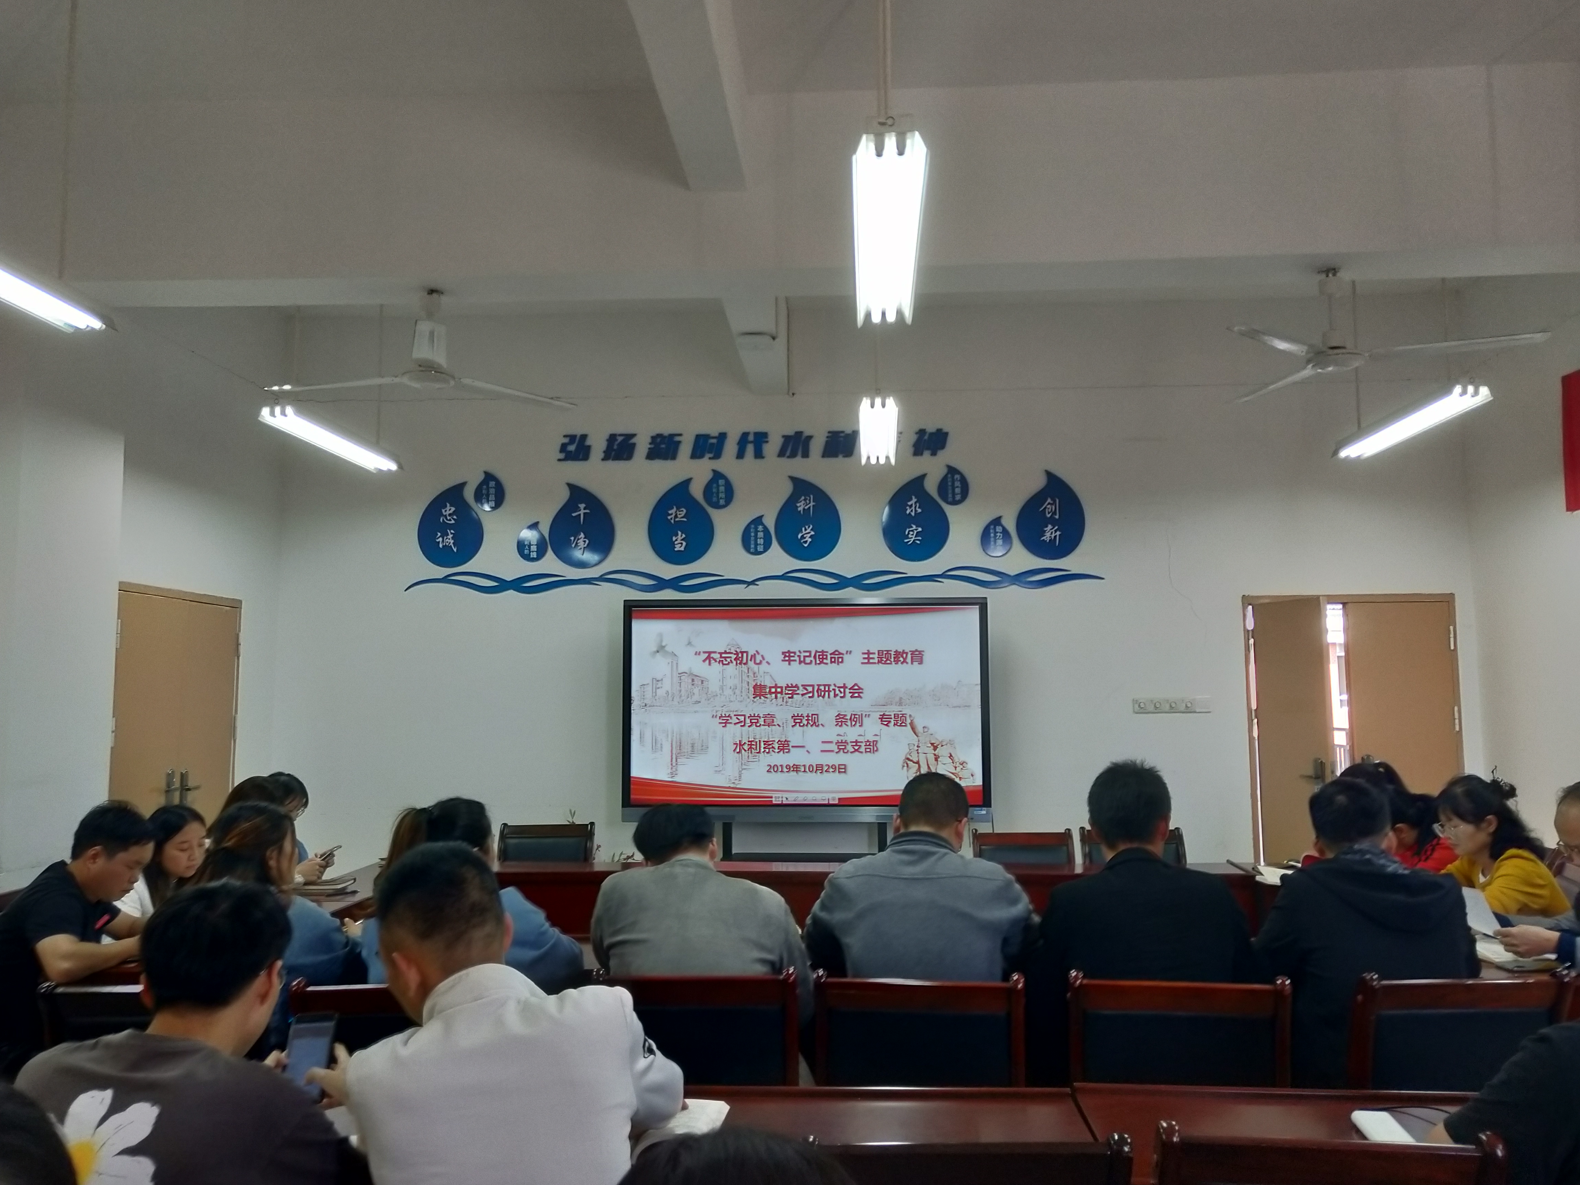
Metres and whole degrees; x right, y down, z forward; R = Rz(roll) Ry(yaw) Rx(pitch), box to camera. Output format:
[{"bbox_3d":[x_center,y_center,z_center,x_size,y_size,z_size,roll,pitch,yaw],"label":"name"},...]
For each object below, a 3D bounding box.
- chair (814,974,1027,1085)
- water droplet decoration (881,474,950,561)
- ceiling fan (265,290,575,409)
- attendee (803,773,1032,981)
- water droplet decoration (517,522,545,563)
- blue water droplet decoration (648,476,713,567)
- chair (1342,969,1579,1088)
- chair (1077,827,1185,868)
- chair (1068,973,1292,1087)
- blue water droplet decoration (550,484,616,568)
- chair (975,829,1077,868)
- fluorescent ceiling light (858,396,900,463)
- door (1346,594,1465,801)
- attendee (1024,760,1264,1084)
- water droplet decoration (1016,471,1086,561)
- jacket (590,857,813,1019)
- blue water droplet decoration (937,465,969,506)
[{"bbox_3d":[0.302,1.278,2.620,0.460,0.905,0.550,-1,-5,6],"label":"chair"},{"bbox_3d":[0.735,-0.439,6.697,0.396,0.520,0.020,-1,-6,4],"label":"water droplet decoration"},{"bbox_3d":[-1.433,-1.037,4.546,1.300,0.412,1.200,2,-6,-18],"label":"ceiling fan"},{"bbox_3d":[0.323,1.105,2.864,0.560,1.296,0.760,-1,-5,4],"label":"attendee"},{"bbox_3d":[-1.545,-0.302,6.851,0.189,0.251,0.020,-1,-6,4],"label":"water droplet decoration"},{"bbox_3d":[-0.615,-0.401,6.480,0.378,0.501,0.020,-1,-5,4],"label":"blue water droplet decoration"},{"bbox_3d":[1.492,1.308,2.745,0.468,0.890,0.540,0,-6,-5],"label":"chair"},{"bbox_3d":[1.574,1.528,5.006,0.470,0.925,0.550,-1,-5,4],"label":"chair"},{"bbox_3d":[0.855,1.274,2.596,0.460,0.905,0.550,-1,-5,8],"label":"chair"},{"bbox_3d":[-1.245,-0.399,6.838,0.402,0.520,0.020,-1,-6,4],"label":"blue water droplet decoration"},{"bbox_3d":[1.083,1.535,5.069,0.468,0.890,0.540,-1,-6,3],"label":"chair"},{"bbox_3d":[0.430,-0.777,5.520,0.180,0.085,1.210,-1,-5,4],"label":"fluorescent ceiling light"},{"bbox_3d":[3.448,1.073,6.383,0.575,2.037,0.050,-1,-6,4],"label":"door"},{"bbox_3d":[0.858,1.105,2.839,0.547,1.374,0.720,-1,-5,4],"label":"attendee"},{"bbox_3d":[1.479,-0.438,6.468,0.387,0.516,0.020,-1,-5,4],"label":"water droplet decoration"},{"bbox_3d":[-0.213,0.979,2.823,0.540,0.656,0.460,0,-5,-2],"label":"jacket"},{"bbox_3d":[0.917,-0.600,6.391,0.176,0.235,0.020,-1,-5,4],"label":"blue water droplet decoration"}]

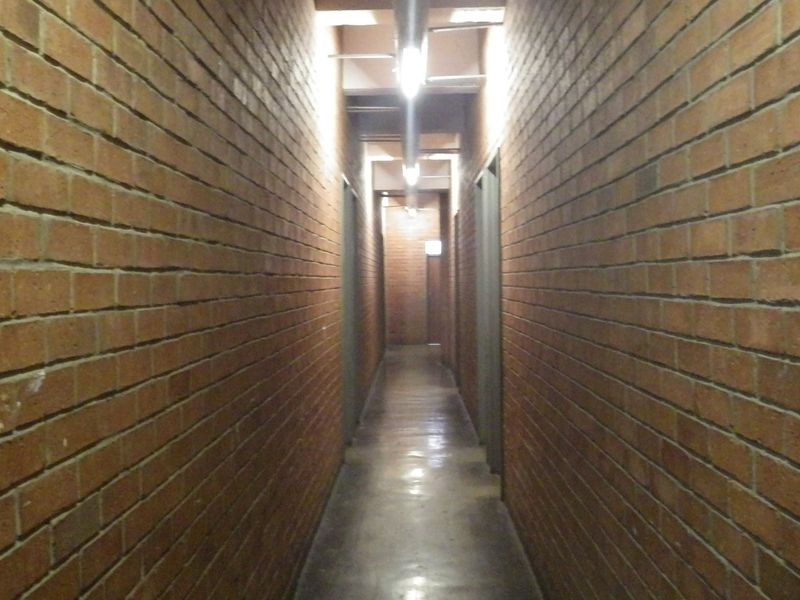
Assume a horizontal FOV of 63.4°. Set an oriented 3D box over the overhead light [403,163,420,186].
[{"bbox_3d":[0.164,-1.779,9.196,0.230,0.140,1.120,0,2,1],"label":"overhead light"}]

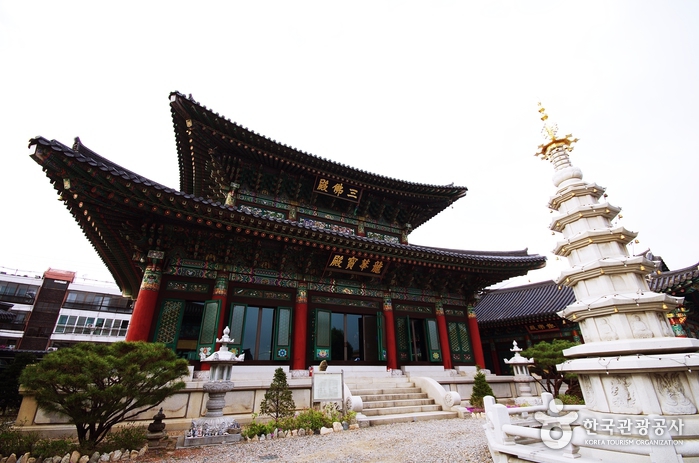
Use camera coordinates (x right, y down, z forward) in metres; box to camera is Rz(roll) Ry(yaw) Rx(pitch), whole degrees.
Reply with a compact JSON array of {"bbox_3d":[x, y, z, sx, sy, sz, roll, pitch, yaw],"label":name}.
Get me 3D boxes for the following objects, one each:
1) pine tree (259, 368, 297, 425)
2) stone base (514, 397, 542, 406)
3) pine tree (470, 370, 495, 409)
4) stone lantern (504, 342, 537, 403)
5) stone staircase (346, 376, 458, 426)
[{"bbox_3d":[-2.316,5.458,9.797,1.170,1.620,1.170,11,-28,-23],"label":"pine tree"},{"bbox_3d":[8.010,7.589,12.963,1.150,0.420,1.150,11,-28,-23],"label":"stone base"},{"bbox_3d":[6.015,7.049,13.211,1.150,1.630,1.150,11,-28,-23],"label":"pine tree"},{"bbox_3d":[8.000,6.516,13.479,1.200,2.740,1.200,11,-28,-23],"label":"stone lantern"},{"bbox_3d":[1.846,6.463,11.339,4.350,1.370,2.400,11,-28,-23],"label":"stone staircase"}]

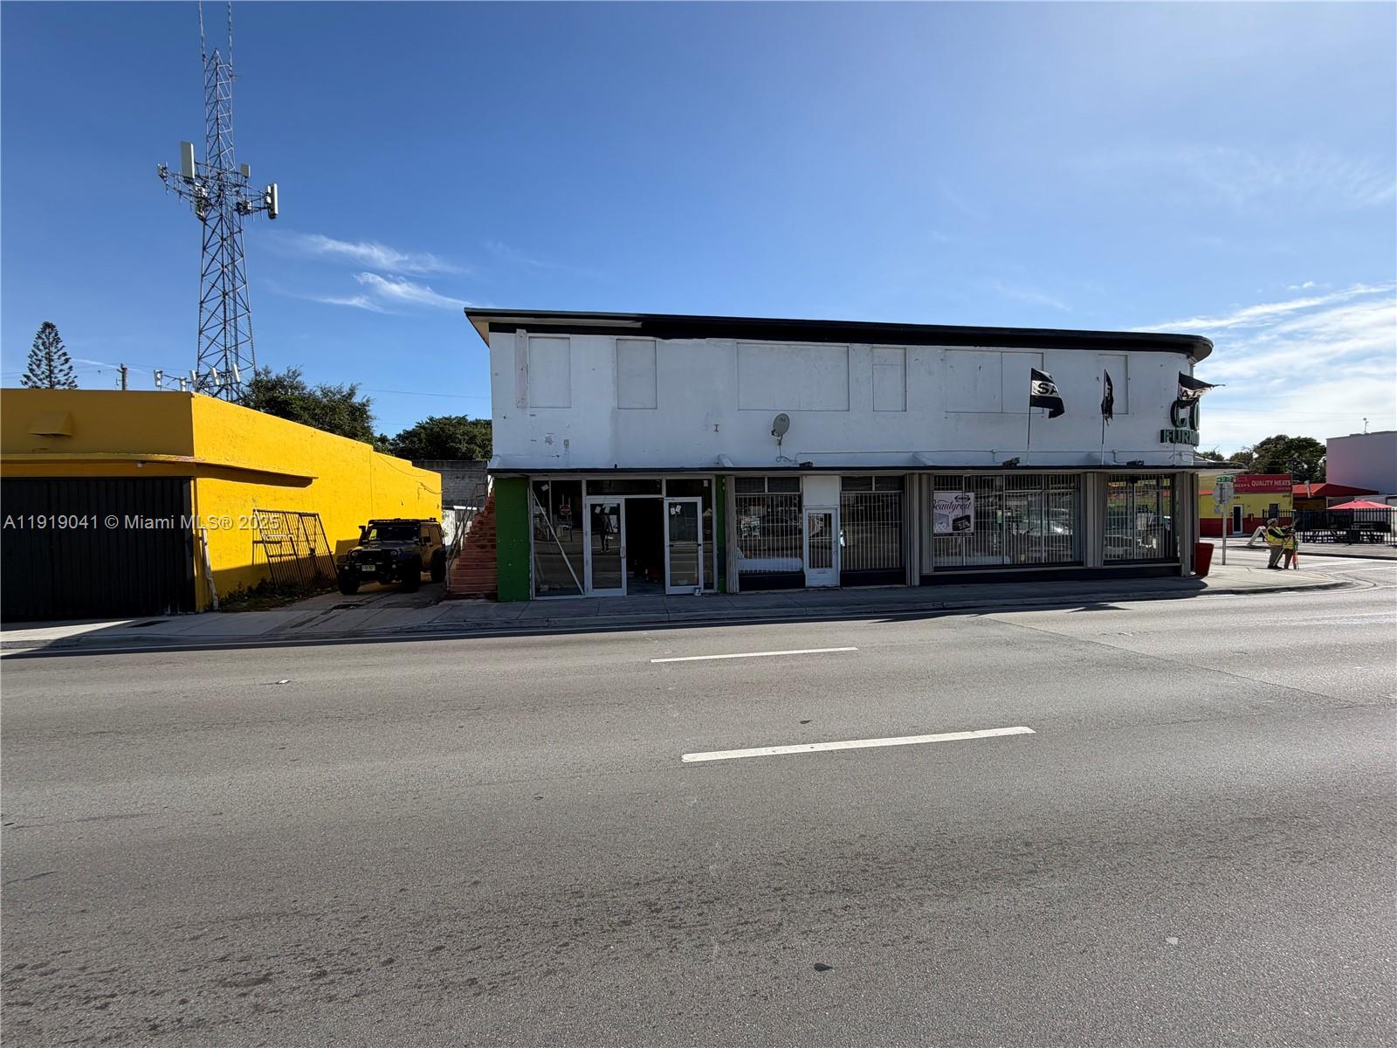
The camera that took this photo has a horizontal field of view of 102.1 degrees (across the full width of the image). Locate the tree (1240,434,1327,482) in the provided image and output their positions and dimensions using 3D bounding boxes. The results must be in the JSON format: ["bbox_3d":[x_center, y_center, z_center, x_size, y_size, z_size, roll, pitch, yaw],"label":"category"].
[{"bbox_3d":[51.885,-3.847,50.067,9.000,8.052,9.000,-1,1,-9],"label":"tree"}]

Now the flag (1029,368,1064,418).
[{"bbox_3d":[8.541,-3.208,13.839,0.800,1.120,0.350,-1,1,-9],"label":"flag"}]

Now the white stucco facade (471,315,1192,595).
[{"bbox_3d":[3.909,-1.744,20.849,20.020,6.463,14.800,-1,1,-9],"label":"white stucco facade"}]

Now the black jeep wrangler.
[{"bbox_3d":[-8.513,0.829,15.874,1.950,1.930,4.100,-1,1,-9],"label":"black jeep wrangler"}]

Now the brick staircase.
[{"bbox_3d":[-5.993,0.121,17.052,1.400,3.200,6.000,-1,1,-9],"label":"brick staircase"}]

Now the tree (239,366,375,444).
[{"bbox_3d":[-21.945,-3.532,32.087,8.000,10.555,8.000,-1,1,-9],"label":"tree"}]

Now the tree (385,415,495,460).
[{"bbox_3d":[-19.477,-3.331,43.080,9.500,9.704,9.500,-1,1,-9],"label":"tree"}]

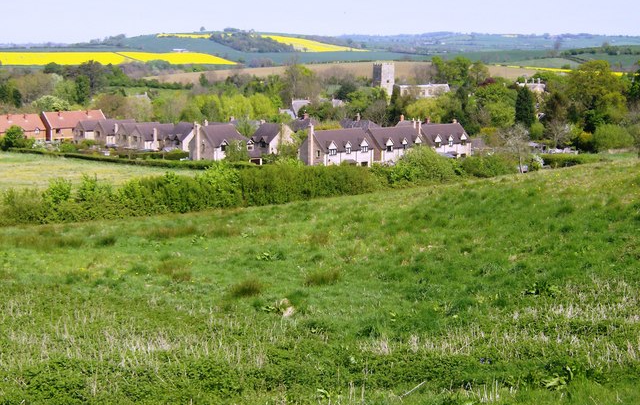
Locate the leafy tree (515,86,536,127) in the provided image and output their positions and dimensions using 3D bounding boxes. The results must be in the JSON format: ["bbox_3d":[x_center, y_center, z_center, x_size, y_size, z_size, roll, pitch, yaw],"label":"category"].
[{"bbox_3d":[55.700,-25.750,280.000,5.960,11.380,5.670,0,8,0],"label":"leafy tree"}]

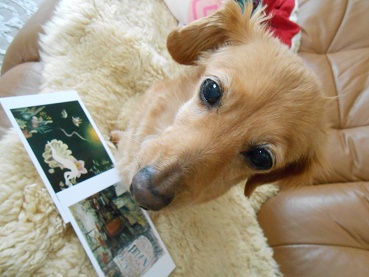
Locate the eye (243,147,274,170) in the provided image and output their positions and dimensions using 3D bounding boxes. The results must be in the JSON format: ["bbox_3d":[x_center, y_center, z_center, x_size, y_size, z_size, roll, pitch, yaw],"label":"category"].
[{"bbox_3d":[0.055,0.015,0.205,0.021,0.012,0.015,27,98,1],"label":"eye"}]

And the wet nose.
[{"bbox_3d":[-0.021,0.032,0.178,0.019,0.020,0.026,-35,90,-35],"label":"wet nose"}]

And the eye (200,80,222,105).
[{"bbox_3d":[0.020,-0.034,0.205,0.015,0.012,0.019,-31,83,11],"label":"eye"}]

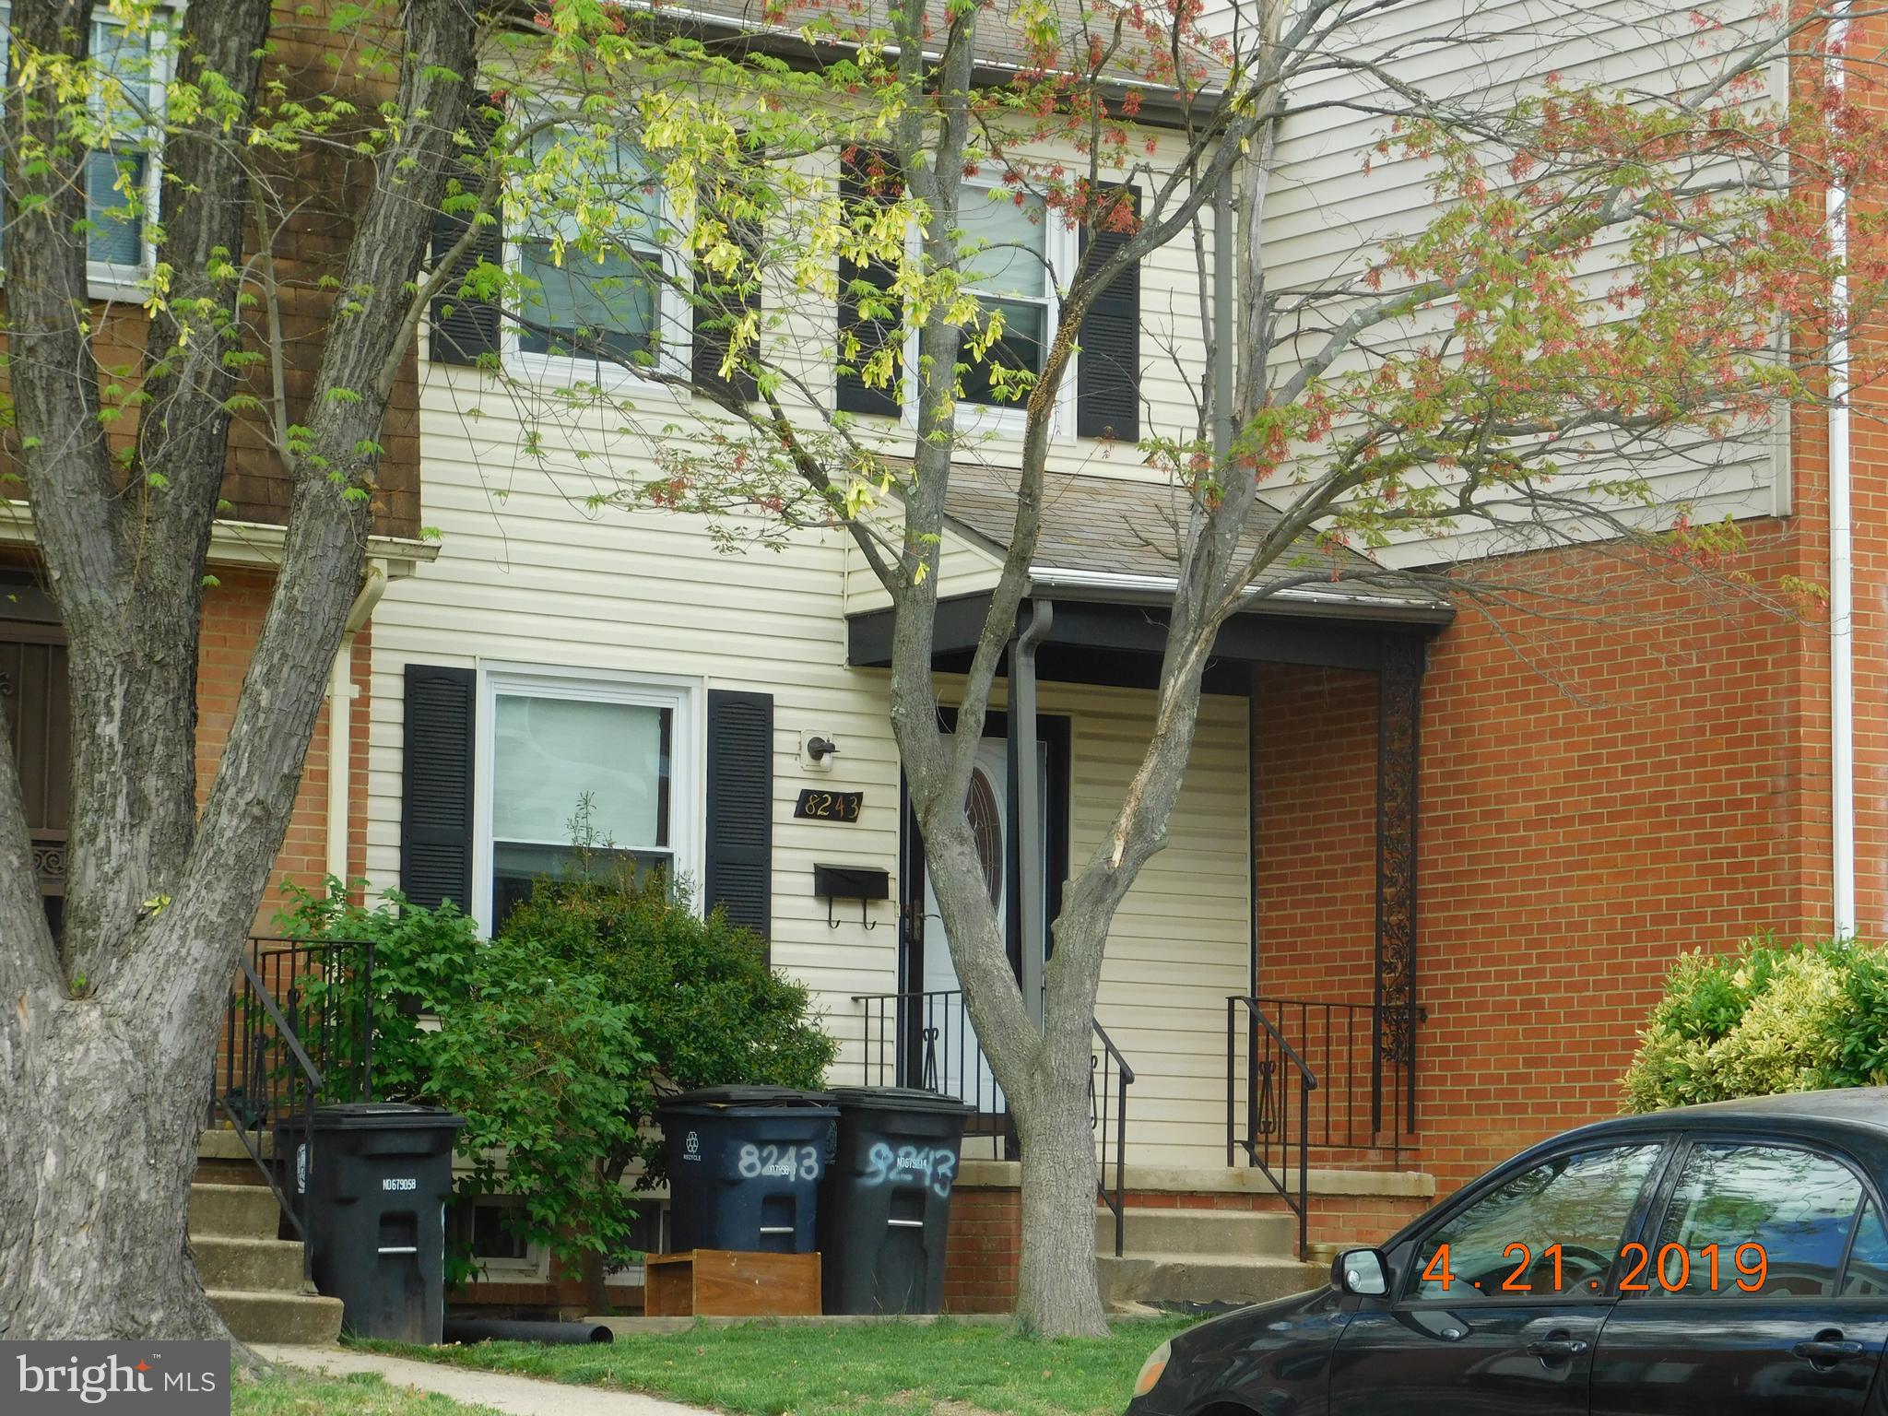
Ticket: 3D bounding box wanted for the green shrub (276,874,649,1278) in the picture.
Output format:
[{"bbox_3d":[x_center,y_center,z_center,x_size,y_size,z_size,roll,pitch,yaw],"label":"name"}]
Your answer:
[{"bbox_3d":[-2.123,1.694,23.950,1.600,1.827,1.400,5,-7,-33],"label":"green shrub"}]

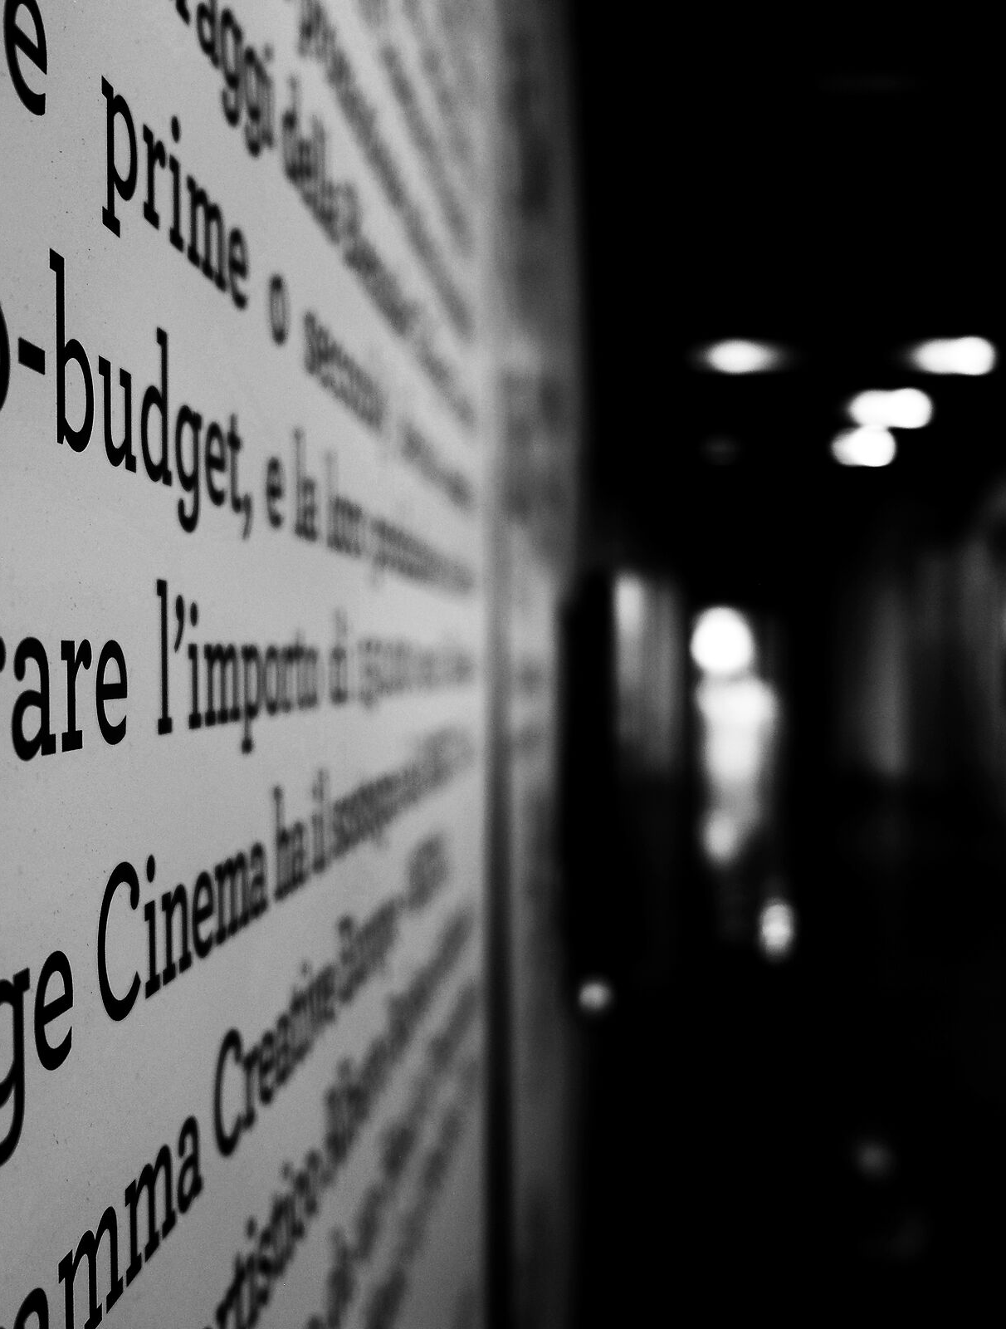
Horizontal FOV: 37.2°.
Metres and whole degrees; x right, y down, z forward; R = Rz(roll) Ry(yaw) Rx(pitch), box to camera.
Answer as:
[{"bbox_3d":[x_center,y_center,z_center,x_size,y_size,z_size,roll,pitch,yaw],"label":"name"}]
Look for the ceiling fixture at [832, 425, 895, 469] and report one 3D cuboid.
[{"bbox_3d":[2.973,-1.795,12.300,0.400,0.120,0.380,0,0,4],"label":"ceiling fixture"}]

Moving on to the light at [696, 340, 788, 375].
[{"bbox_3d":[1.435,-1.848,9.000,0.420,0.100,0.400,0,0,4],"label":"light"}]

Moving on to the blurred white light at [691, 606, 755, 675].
[{"bbox_3d":[2.653,-0.281,18.000,0.500,0.500,0.350,0,0,4],"label":"blurred white light"}]

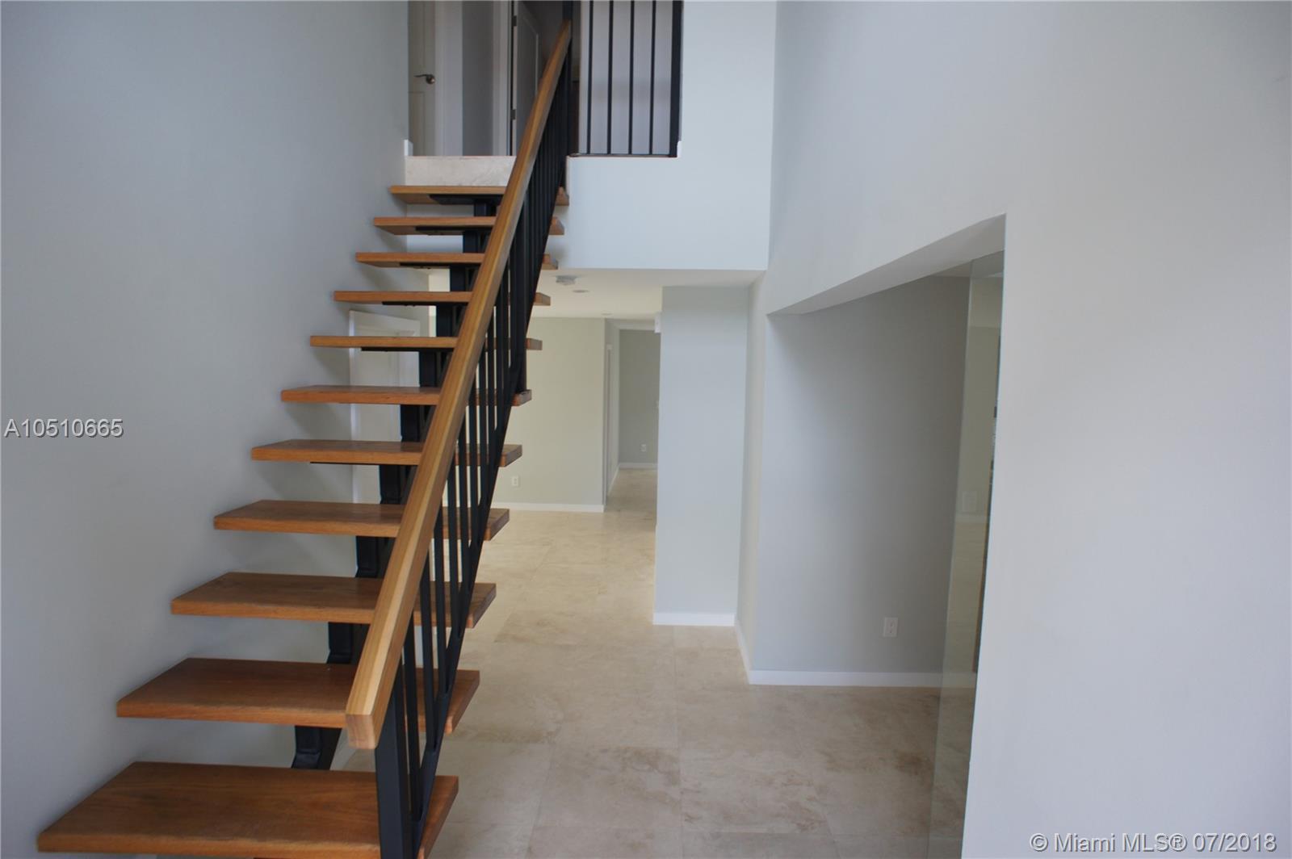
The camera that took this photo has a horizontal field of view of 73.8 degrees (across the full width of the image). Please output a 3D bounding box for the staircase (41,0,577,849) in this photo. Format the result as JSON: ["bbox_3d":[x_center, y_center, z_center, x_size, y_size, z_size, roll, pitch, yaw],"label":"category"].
[{"bbox_3d":[-0.918,-0.420,3.221,0.899,3.323,3.293,1,5,1],"label":"staircase"}]

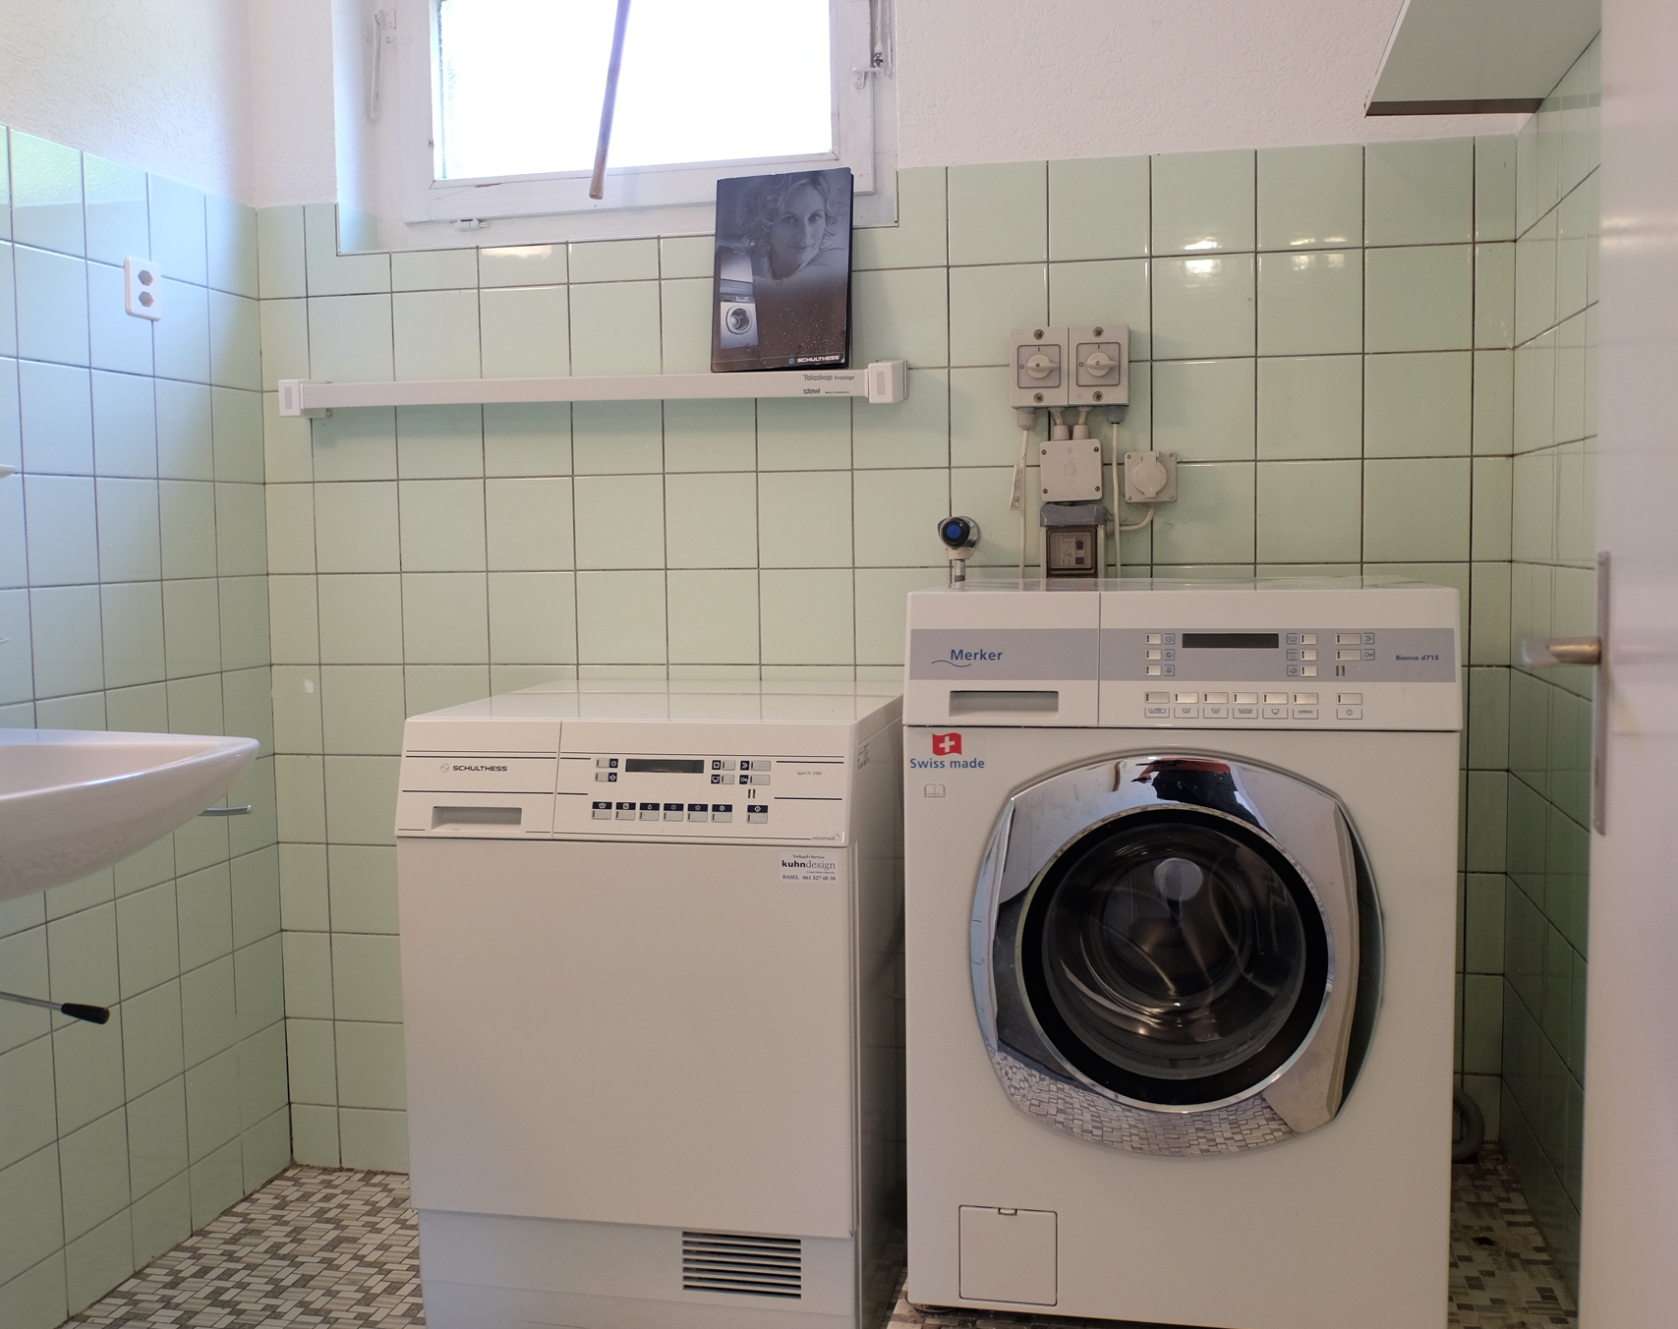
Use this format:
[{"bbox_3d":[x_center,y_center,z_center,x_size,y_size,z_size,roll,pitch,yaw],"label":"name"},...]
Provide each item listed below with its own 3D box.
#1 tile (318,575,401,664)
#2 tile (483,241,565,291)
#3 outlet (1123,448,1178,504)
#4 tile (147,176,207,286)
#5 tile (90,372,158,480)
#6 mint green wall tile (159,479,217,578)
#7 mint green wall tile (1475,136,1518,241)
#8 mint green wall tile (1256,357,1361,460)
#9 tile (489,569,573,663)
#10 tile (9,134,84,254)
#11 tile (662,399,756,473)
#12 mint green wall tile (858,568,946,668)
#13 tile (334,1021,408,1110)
[{"bbox_3d":[-0.784,-0.075,2.756,0.148,0.148,0.008,0,5,11],"label":"tile"},{"bbox_3d":[-0.507,-0.642,2.709,0.150,0.064,0.010,0,4,12],"label":"tile"},{"bbox_3d":[0.457,-0.272,2.456,0.075,0.075,0.050,0,5,12],"label":"outlet"},{"bbox_3d":[-1.009,-0.656,2.545,0.010,0.147,0.149,0,4,11],"label":"tile"},{"bbox_3d":[-1.030,-0.344,2.412,0.010,0.150,0.148,0,5,12],"label":"tile"},{"bbox_3d":[-0.997,-0.206,2.564,0.010,0.150,0.148,0,5,12],"label":"mint green wall tile"},{"bbox_3d":[0.925,-0.667,2.358,0.052,0.143,0.010,0,5,12],"label":"mint green wall tile"},{"bbox_3d":[0.687,-0.373,2.449,0.149,0.149,0.008,0,5,12],"label":"mint green wall tile"},{"bbox_3d":[-0.490,-0.075,2.696,0.148,0.148,0.008,0,5,11],"label":"tile"},{"bbox_3d":[-1.061,-0.629,2.238,0.010,0.143,0.147,0,5,11],"label":"tile"},{"bbox_3d":[-0.199,-0.372,2.613,0.150,0.150,0.010,0,5,12],"label":"tile"},{"bbox_3d":[0.098,-0.075,2.577,0.148,0.148,0.008,0,5,11],"label":"mint green wall tile"},{"bbox_3d":[-0.771,0.674,2.819,0.147,0.147,0.010,0,5,12],"label":"tile"}]

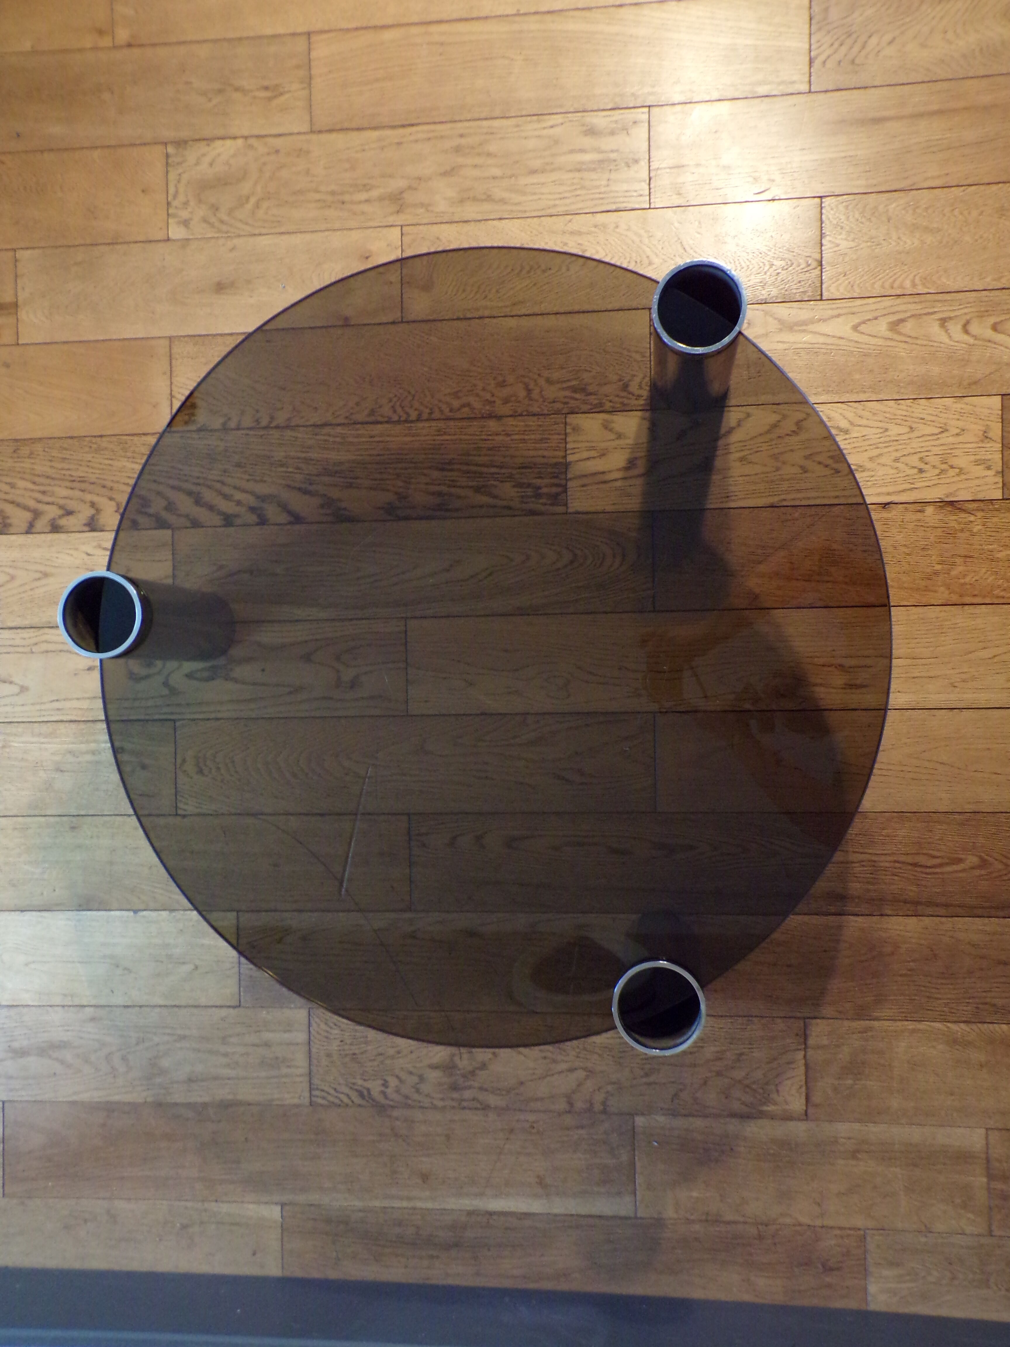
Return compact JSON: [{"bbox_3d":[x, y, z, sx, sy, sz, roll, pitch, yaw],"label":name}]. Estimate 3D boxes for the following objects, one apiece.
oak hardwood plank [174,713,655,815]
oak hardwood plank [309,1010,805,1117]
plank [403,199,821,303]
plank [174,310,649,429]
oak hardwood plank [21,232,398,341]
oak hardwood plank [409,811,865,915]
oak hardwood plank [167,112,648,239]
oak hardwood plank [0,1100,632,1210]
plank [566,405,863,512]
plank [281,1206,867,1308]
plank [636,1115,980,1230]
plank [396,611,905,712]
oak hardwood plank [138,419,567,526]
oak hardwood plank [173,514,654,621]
[{"bbox_3d":[-0.117,0.113,1.349,0.600,0.017,0.120,-1,90,7],"label":"oak hardwood plank"},{"bbox_3d":[0.058,0.472,1.330,0.600,0.017,0.120,-1,90,7],"label":"oak hardwood plank"},{"bbox_3d":[0.124,-0.495,1.320,0.500,0.017,0.120,-1,90,7],"label":"plank"},{"bbox_3d":[-0.122,-0.369,1.345,0.597,0.020,0.121,-1,90,7],"label":"plank"},{"bbox_3d":[-0.374,-0.485,1.375,0.500,0.020,0.120,-1,90,7],"label":"oak hardwood plank"},{"bbox_3d":[0.192,0.226,1.308,0.620,0.020,0.119,-1,90,7],"label":"oak hardwood plank"},{"bbox_3d":[-0.125,-0.612,1.348,0.600,0.017,0.120,-1,90,7],"label":"oak hardwood plank"},{"bbox_3d":[-0.243,0.603,1.365,0.800,0.017,0.120,-1,90,7],"label":"oak hardwood plank"},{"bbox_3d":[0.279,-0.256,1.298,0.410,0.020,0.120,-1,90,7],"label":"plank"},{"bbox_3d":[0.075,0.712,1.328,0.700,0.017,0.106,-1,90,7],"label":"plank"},{"bbox_3d":[0.358,0.586,1.289,0.403,0.020,0.125,-1,90,7],"label":"plank"},{"bbox_3d":[0.200,-0.014,1.308,0.640,0.020,0.121,-1,90,7],"label":"plank"},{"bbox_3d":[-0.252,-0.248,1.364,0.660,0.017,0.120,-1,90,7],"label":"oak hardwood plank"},{"bbox_3d":[-0.119,-0.130,1.349,0.600,0.017,0.120,-1,90,7],"label":"oak hardwood plank"}]

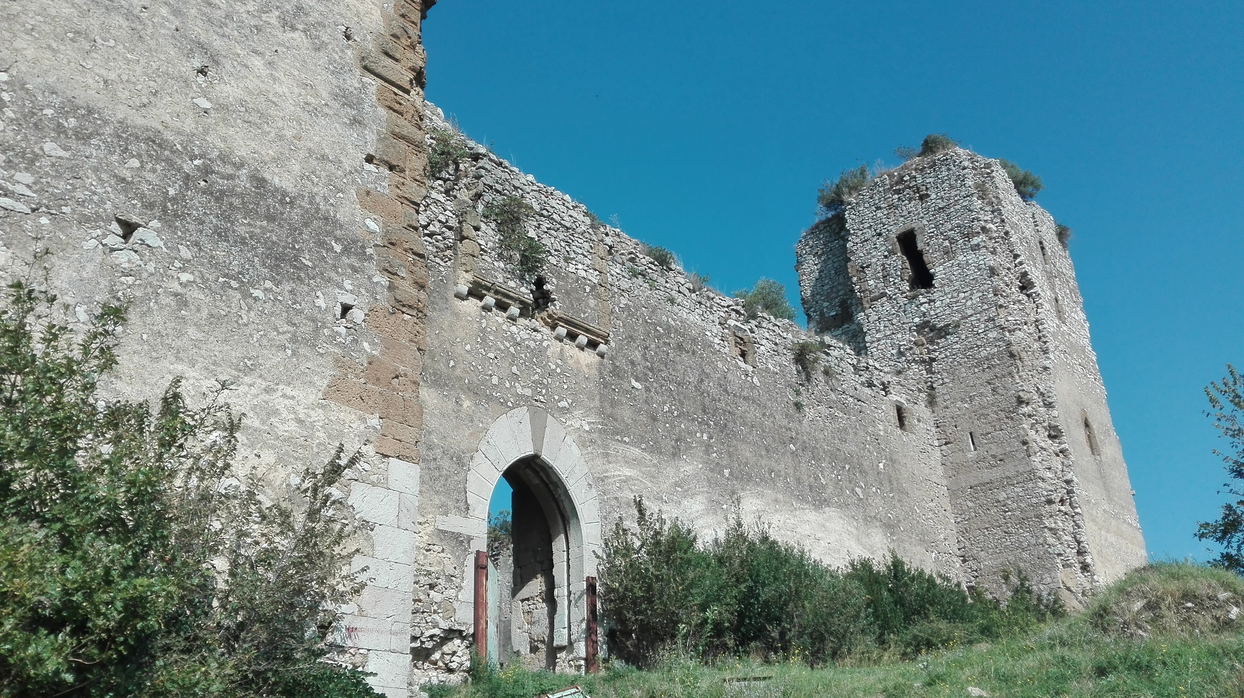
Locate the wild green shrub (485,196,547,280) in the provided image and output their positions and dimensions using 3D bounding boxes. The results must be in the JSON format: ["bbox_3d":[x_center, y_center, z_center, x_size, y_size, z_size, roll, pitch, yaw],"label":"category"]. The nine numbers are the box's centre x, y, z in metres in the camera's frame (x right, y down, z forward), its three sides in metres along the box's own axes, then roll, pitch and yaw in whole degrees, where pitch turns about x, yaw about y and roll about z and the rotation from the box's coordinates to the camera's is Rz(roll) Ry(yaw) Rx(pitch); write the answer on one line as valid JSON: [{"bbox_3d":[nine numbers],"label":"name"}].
[{"bbox_3d":[-1.999,-2.062,16.644,0.500,1.850,1.450,-22,-31,37],"label":"wild green shrub"}]

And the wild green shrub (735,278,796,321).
[{"bbox_3d":[3.980,-1.372,24.636,1.400,1.200,1.700,-22,-31,37],"label":"wild green shrub"}]

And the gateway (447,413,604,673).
[{"bbox_3d":[-1.807,3.208,15.268,1.100,4.455,3.300,-22,-31,37],"label":"gateway"}]

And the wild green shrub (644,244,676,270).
[{"bbox_3d":[0.882,-2.137,20.714,0.700,0.600,0.900,-22,-31,37],"label":"wild green shrub"}]

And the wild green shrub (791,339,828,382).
[{"bbox_3d":[5.093,0.317,24.171,0.800,1.200,1.200,-22,-31,37],"label":"wild green shrub"}]

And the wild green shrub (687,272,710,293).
[{"bbox_3d":[1.886,-1.647,21.870,0.550,0.600,0.600,-22,-31,37],"label":"wild green shrub"}]

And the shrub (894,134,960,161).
[{"bbox_3d":[11.866,-7.829,34.560,1.800,1.100,1.600,-22,-31,37],"label":"shrub"}]

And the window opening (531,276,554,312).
[{"bbox_3d":[-1.649,-0.982,17.037,0.400,0.548,0.580,-22,-31,37],"label":"window opening"}]

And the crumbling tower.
[{"bbox_3d":[12.966,2.121,33.927,7.810,16.060,8.360,-22,-31,37],"label":"crumbling tower"}]

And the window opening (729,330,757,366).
[{"bbox_3d":[2.833,0.040,22.032,0.400,0.664,1.030,-22,-31,37],"label":"window opening"}]

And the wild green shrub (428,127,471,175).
[{"bbox_3d":[-3.163,-3.626,16.321,0.600,0.950,0.900,-22,-31,37],"label":"wild green shrub"}]

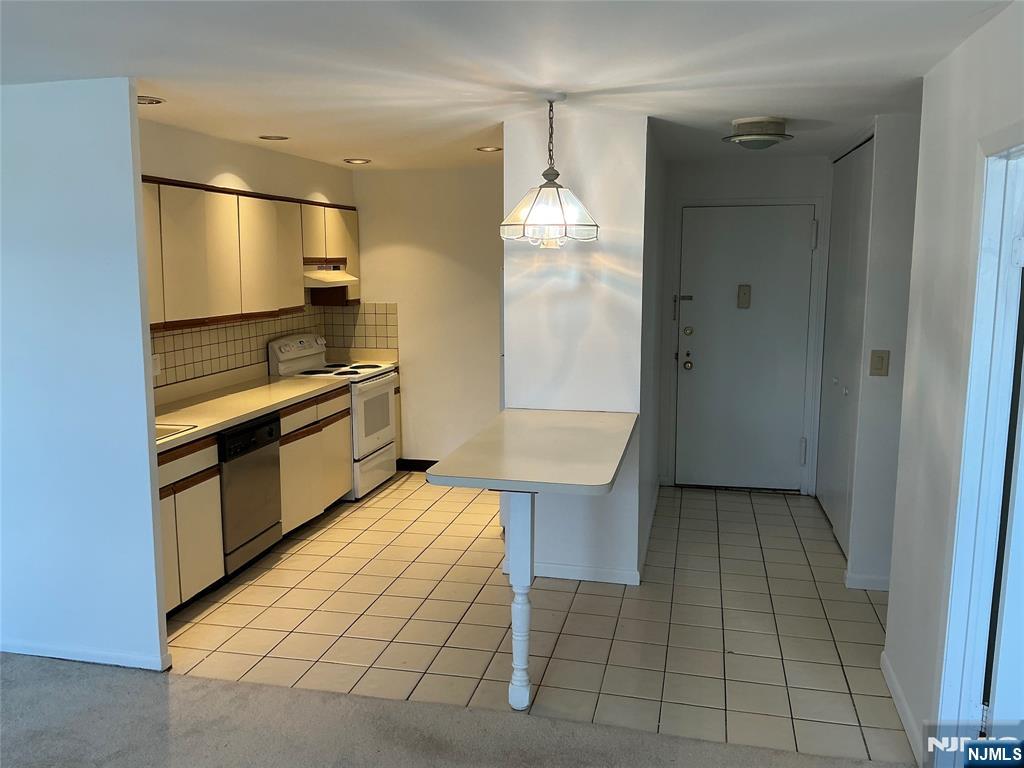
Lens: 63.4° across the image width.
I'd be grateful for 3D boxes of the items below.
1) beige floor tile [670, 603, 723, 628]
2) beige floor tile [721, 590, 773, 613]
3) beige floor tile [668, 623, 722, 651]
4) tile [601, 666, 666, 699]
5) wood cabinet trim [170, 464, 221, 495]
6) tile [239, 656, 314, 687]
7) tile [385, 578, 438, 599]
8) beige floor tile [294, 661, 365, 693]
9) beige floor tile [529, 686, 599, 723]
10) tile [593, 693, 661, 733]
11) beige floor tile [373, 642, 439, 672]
[{"bbox_3d":[0.925,1.161,4.133,0.243,0.010,0.243,2,8,13],"label":"beige floor tile"},{"bbox_3d":[1.225,1.139,4.316,0.243,0.010,0.243,2,8,13],"label":"beige floor tile"},{"bbox_3d":[0.839,1.160,3.764,0.236,0.015,0.236,2,8,13],"label":"beige floor tile"},{"bbox_3d":[0.505,1.246,3.441,0.243,0.010,0.240,2,9,13],"label":"tile"},{"bbox_3d":[-1.528,0.458,4.000,0.027,0.063,0.370,2,8,13],"label":"wood cabinet trim"},{"bbox_3d":[-1.012,1.241,3.565,0.243,0.010,0.243,2,8,13],"label":"tile"},{"bbox_3d":[-0.537,1.104,4.463,0.243,0.010,0.243,2,8,13],"label":"tile"},{"bbox_3d":[-0.768,1.250,3.510,0.243,0.010,0.243,2,8,13],"label":"beige floor tile"},{"bbox_3d":[0.212,1.276,3.290,0.244,0.012,0.221,2,9,13],"label":"beige floor tile"},{"bbox_3d":[0.449,1.281,3.212,0.243,0.010,0.230,2,9,13],"label":"tile"},{"bbox_3d":[-0.456,1.208,3.649,0.243,0.012,0.243,2,8,13],"label":"beige floor tile"}]

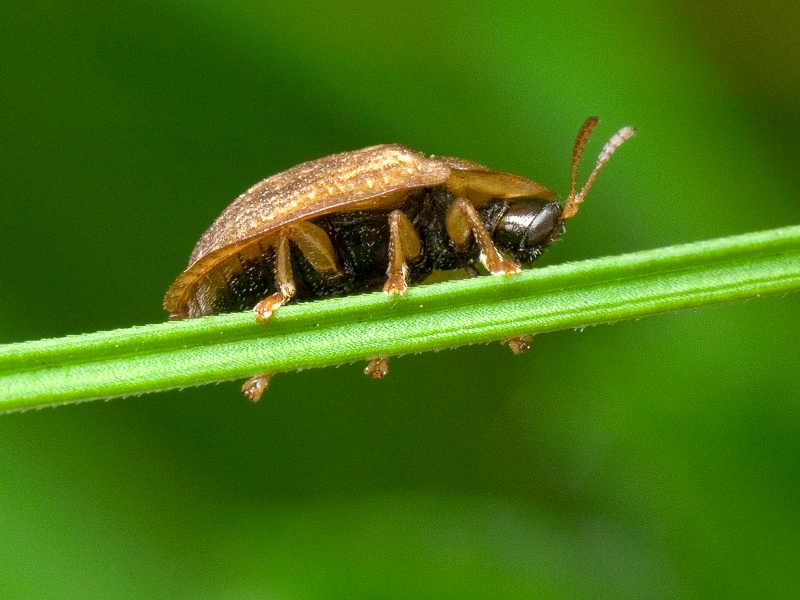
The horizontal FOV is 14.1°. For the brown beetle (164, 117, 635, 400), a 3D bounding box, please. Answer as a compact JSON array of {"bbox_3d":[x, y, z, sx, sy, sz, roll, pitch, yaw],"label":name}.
[{"bbox_3d":[0.000,-0.001,0.050,0.008,0.003,0.004,-10,-23,-4],"label":"brown beetle"}]

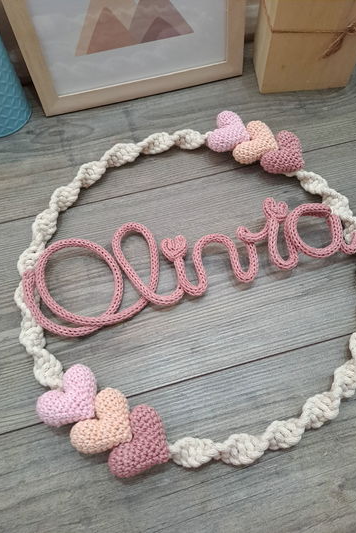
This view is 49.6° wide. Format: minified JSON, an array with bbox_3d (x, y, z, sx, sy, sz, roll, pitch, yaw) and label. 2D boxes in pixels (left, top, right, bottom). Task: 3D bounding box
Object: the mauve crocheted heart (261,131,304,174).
[{"bbox_3d":[0.112,-0.110,0.390,0.043,0.024,0.049,36,69,18],"label":"mauve crocheted heart"}]

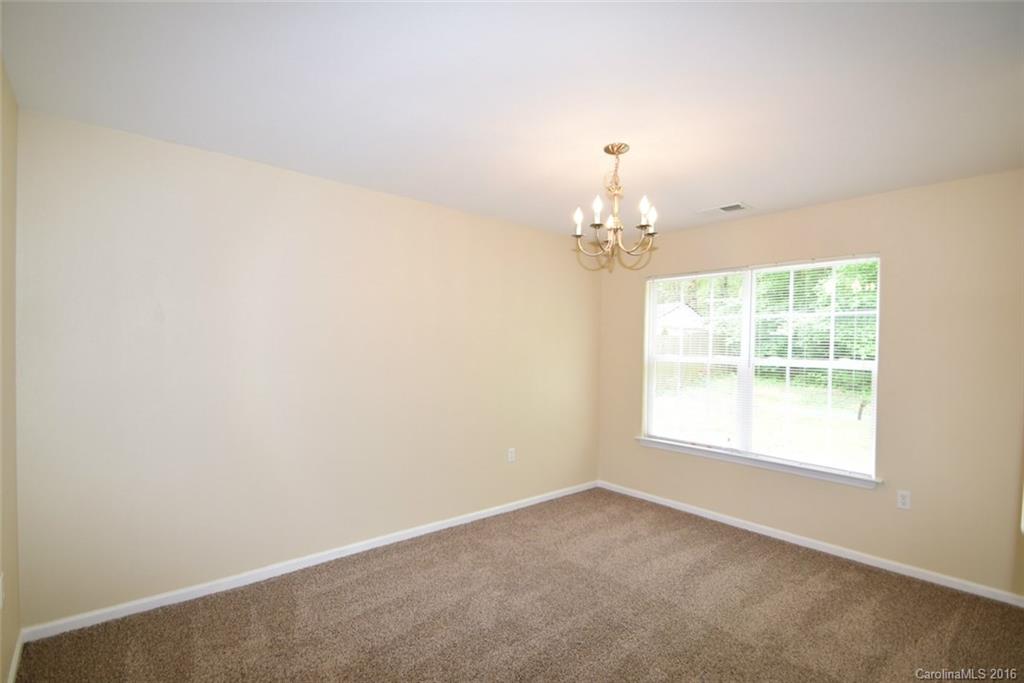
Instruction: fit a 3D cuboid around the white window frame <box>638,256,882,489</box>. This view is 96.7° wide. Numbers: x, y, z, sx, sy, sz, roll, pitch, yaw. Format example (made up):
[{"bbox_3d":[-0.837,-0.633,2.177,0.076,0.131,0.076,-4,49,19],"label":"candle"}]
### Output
[{"bbox_3d":[1.833,0.197,3.622,0.130,1.534,1.787,1,0,-42],"label":"white window frame"}]

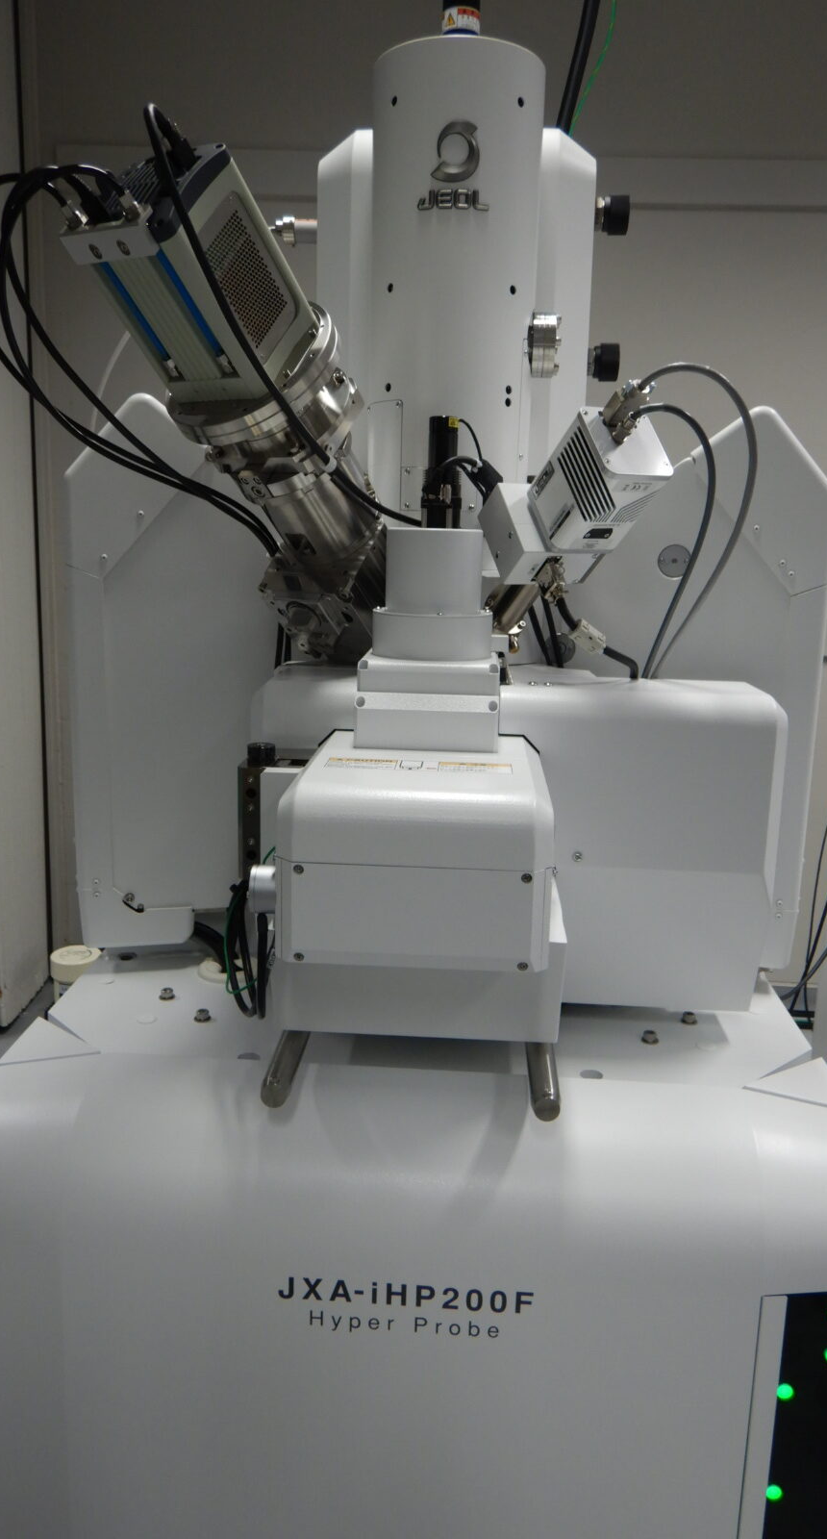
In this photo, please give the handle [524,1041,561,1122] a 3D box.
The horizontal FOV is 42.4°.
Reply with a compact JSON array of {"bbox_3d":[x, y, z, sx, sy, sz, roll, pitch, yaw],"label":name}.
[{"bbox_3d":[0.121,0.285,1.007,0.025,0.025,0.138,2,11,3],"label":"handle"}]

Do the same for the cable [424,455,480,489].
[{"bbox_3d":[0.038,-0.296,1.064,0.055,0.034,0.030,2,11,3],"label":"cable"}]

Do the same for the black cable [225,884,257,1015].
[{"bbox_3d":[-0.171,0.179,1.066,0.028,0.137,0.050,2,11,3],"label":"black cable"}]

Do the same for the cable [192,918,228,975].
[{"bbox_3d":[-0.244,0.214,1.286,0.037,0.061,0.050,2,11,3],"label":"cable"}]

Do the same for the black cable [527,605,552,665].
[{"bbox_3d":[0.147,-0.158,1.242,0.026,0.069,0.025,2,11,3],"label":"black cable"}]

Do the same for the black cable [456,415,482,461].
[{"bbox_3d":[0.056,-0.331,1.067,0.026,0.042,0.018,2,11,3],"label":"black cable"}]

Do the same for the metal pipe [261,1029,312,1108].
[{"bbox_3d":[-0.117,0.274,1.007,0.025,0.025,0.138,2,11,3],"label":"metal pipe"}]

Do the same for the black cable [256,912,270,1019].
[{"bbox_3d":[-0.149,0.193,1.053,0.011,0.105,0.035,2,11,3],"label":"black cable"}]

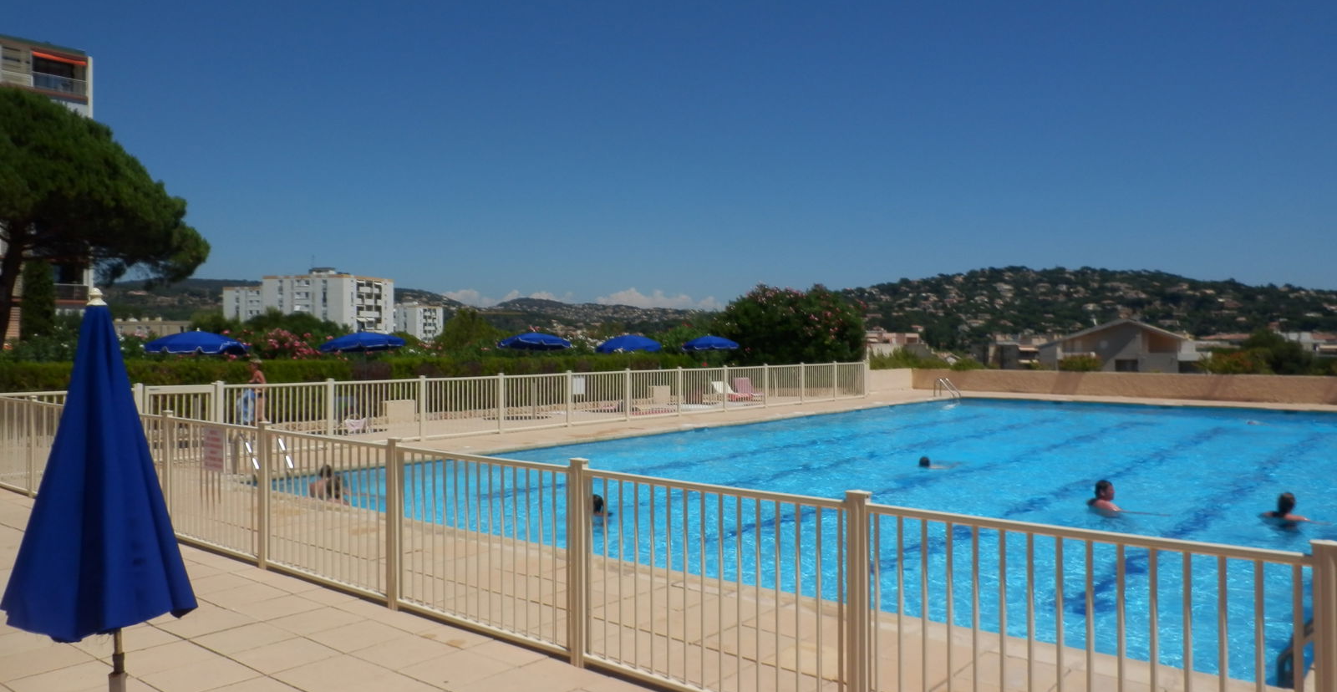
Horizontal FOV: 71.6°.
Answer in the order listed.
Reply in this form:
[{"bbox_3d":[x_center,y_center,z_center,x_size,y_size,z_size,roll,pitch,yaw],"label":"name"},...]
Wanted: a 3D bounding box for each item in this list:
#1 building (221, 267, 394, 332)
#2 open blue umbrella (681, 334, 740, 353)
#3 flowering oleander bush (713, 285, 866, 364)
[{"bbox_3d":[-88.500,-9.000,226.000,42.000,18.000,24.000,0,0,20],"label":"building"},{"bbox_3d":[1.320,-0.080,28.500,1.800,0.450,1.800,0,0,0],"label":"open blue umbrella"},{"bbox_3d":[4.100,-0.220,31.500,5.100,3.700,4.300,0,0,7],"label":"flowering oleander bush"}]

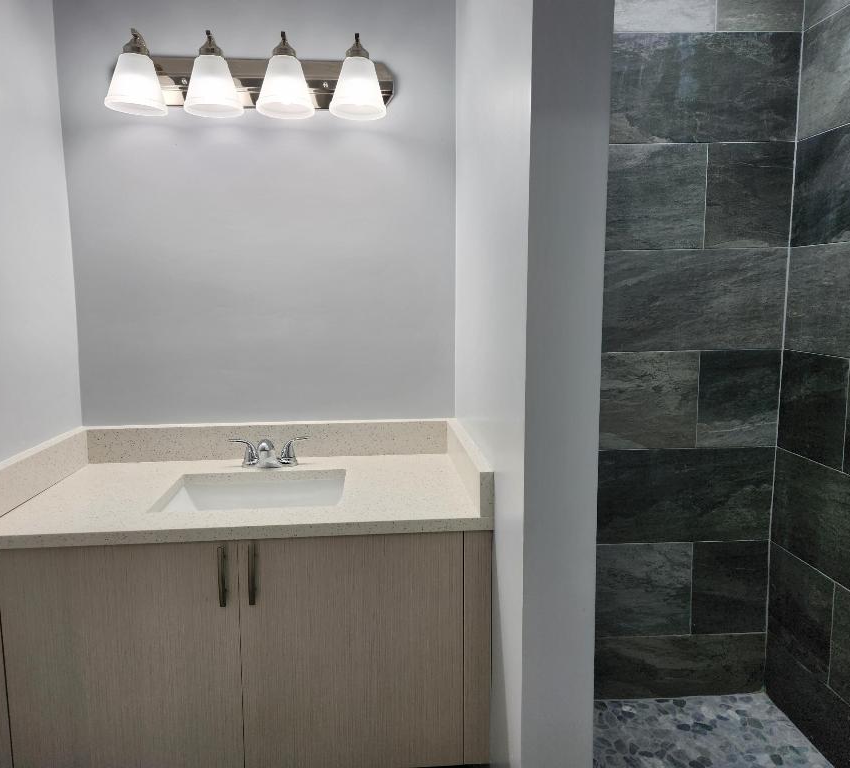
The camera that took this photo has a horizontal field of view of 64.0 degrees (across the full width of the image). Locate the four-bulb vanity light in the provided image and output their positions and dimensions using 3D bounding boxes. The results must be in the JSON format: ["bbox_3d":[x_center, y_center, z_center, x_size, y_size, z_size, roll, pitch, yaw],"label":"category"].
[{"bbox_3d":[-0.455,-0.813,1.784,0.762,0.194,0.188,-1,7,-5],"label":"four-bulb vanity light"}]

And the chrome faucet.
[{"bbox_3d":[-0.431,0.186,1.872,0.224,0.092,0.138,-1,7,-5],"label":"chrome faucet"}]

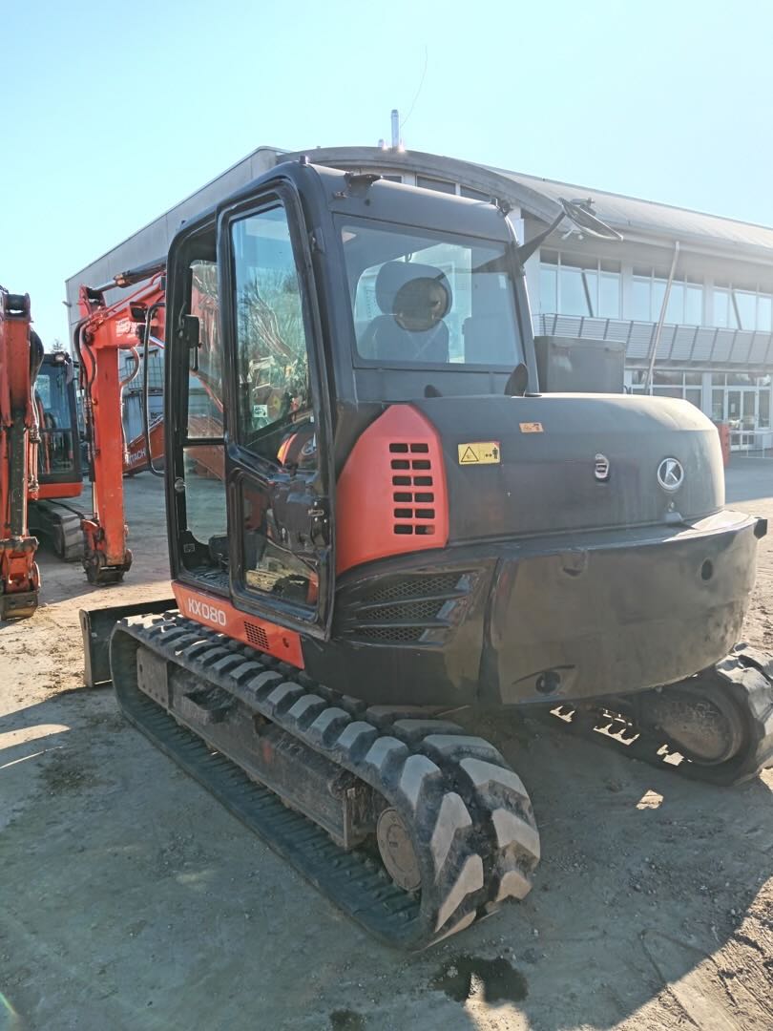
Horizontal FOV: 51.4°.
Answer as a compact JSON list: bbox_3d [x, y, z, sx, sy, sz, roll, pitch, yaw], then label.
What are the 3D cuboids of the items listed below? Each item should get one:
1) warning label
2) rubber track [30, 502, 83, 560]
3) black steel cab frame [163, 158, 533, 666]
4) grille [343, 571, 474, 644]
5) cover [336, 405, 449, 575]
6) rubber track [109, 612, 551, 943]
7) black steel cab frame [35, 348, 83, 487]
[{"bbox_3d":[0.290,-0.195,2.534,0.140,0.075,0.006,-4,2,-19],"label":"warning label"},{"bbox_3d":[-4.108,0.127,10.059,0.400,0.570,2.500,-8,10,-36],"label":"rubber track"},{"bbox_3d":[-0.245,-0.478,3.509,1.030,1.650,1.560,-8,10,-37],"label":"black steel cab frame"},{"bbox_3d":[0.063,0.307,2.587,0.440,0.230,0.090,0,8,7],"label":"grille"},{"bbox_3d":[0.018,-0.078,2.598,0.450,0.560,0.190,0,8,11],"label":"cover"},{"bbox_3d":[-0.533,0.924,3.576,0.450,0.630,2.870,-7,10,-36],"label":"rubber track"},{"bbox_3d":[-4.486,-1.173,9.847,0.980,1.620,1.500,-8,10,-36],"label":"black steel cab frame"}]

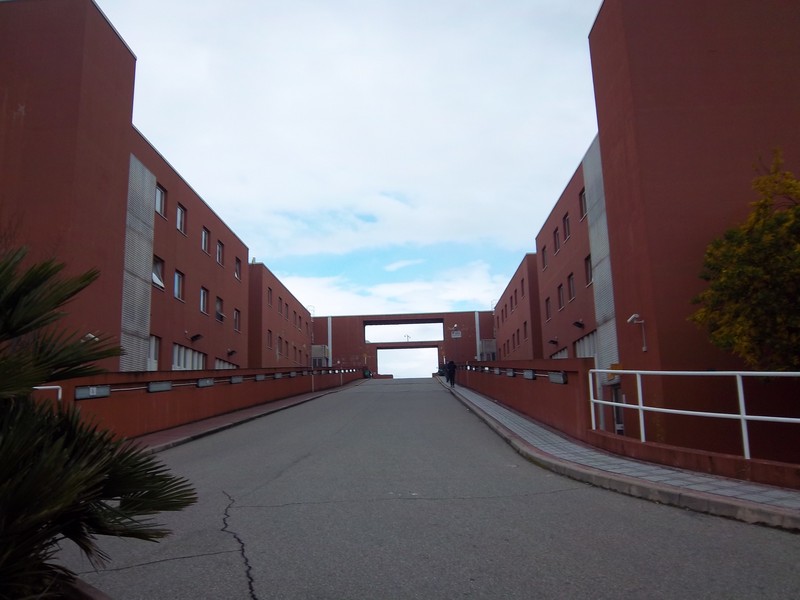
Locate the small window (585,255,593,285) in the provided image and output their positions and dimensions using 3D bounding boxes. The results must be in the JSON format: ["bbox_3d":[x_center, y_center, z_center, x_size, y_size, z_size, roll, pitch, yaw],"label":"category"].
[{"bbox_3d":[9.330,-1.437,31.831,0.170,1.350,1.250,-2,-11,2],"label":"small window"}]

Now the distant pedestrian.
[{"bbox_3d":[3.303,4.758,41.292,0.550,1.700,0.400,-2,-11,2],"label":"distant pedestrian"}]

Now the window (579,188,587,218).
[{"bbox_3d":[9.253,-4.818,32.560,0.170,1.350,1.250,-2,-11,2],"label":"window"}]

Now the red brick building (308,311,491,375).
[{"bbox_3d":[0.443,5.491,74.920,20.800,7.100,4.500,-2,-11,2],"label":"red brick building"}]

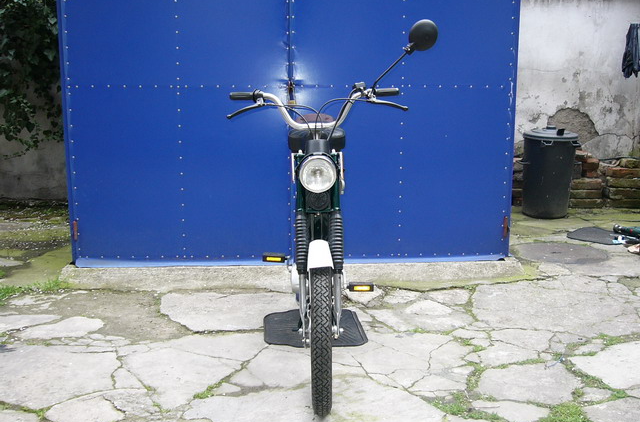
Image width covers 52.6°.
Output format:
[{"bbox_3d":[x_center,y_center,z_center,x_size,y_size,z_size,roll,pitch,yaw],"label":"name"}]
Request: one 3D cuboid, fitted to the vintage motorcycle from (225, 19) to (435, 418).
[{"bbox_3d":[0.050,-0.082,2.622,0.770,1.295,1.700,0,10,-1],"label":"vintage motorcycle"}]

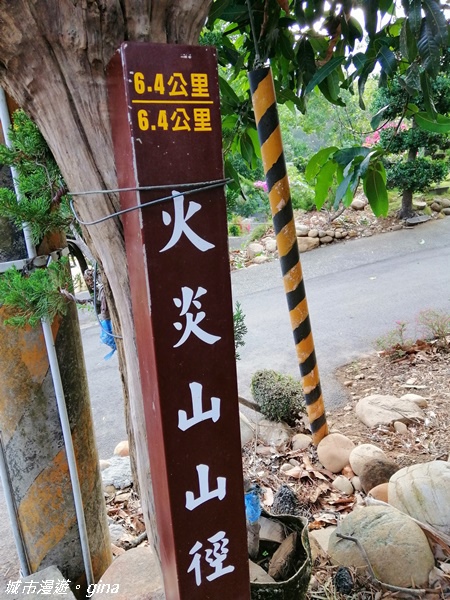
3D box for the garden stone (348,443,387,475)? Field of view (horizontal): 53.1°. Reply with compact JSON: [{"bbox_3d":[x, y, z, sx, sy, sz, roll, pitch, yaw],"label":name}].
[{"bbox_3d":[0.702,0.790,2.227,0.185,0.145,0.170,0,13,17],"label":"garden stone"}]

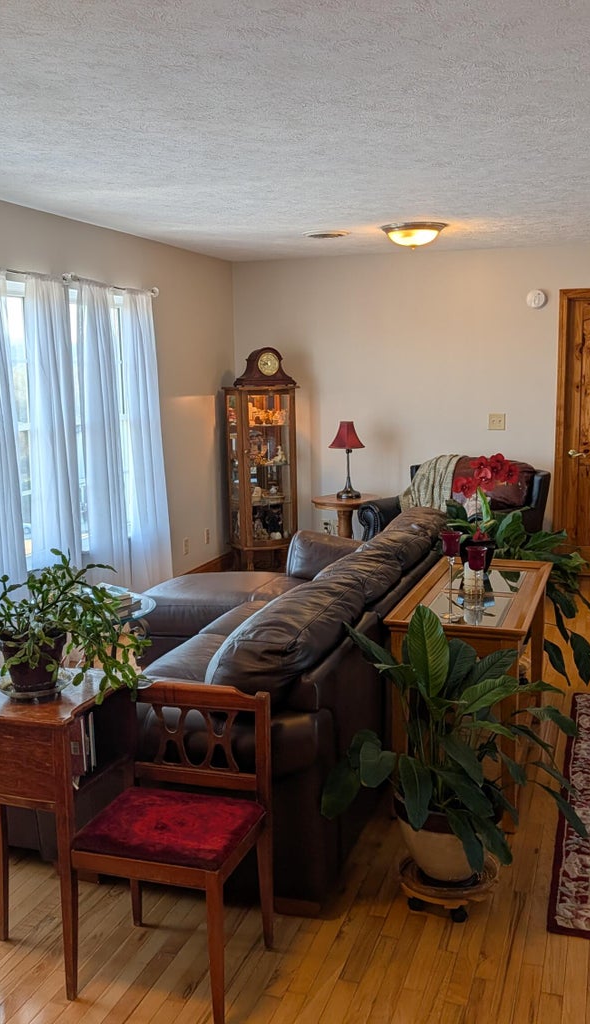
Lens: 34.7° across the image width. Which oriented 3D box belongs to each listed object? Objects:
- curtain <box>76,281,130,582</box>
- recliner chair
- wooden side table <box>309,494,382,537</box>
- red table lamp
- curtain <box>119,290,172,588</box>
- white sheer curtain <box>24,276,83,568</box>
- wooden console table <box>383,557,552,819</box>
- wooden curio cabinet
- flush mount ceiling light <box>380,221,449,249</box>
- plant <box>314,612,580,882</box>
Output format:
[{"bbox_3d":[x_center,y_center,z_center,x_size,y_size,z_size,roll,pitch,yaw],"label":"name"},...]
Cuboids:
[{"bbox_3d":[-1.087,-0.274,5.514,0.140,2.070,0.490,2,9,18],"label":"curtain"},{"bbox_3d":[1.116,0.117,6.602,1.070,0.930,0.920,6,11,37],"label":"recliner chair"},{"bbox_3d":[0.407,0.196,7.151,0.540,0.605,0.540,2,10,18],"label":"wooden side table"},{"bbox_3d":[0.400,-0.384,7.058,0.265,0.575,0.265,2,10,18],"label":"red table lamp"},{"bbox_3d":[-0.918,-0.353,6.011,0.140,2.070,0.550,2,9,18],"label":"curtain"},{"bbox_3d":[-1.271,-0.191,5.044,0.130,2.050,0.510,2,10,18],"label":"white sheer curtain"},{"bbox_3d":[0.724,0.662,3.768,0.480,0.730,1.150,2,9,18],"label":"wooden console table"},{"bbox_3d":[-0.253,-0.256,7.466,0.540,1.440,0.430,-4,10,-23],"label":"wooden curio cabinet"},{"bbox_3d":[0.722,-1.659,5.697,0.415,0.145,0.415,2,10,18],"label":"flush mount ceiling light"},{"bbox_3d":[0.460,0.689,2.818,0.770,0.830,0.700,1,9,9],"label":"plant"}]

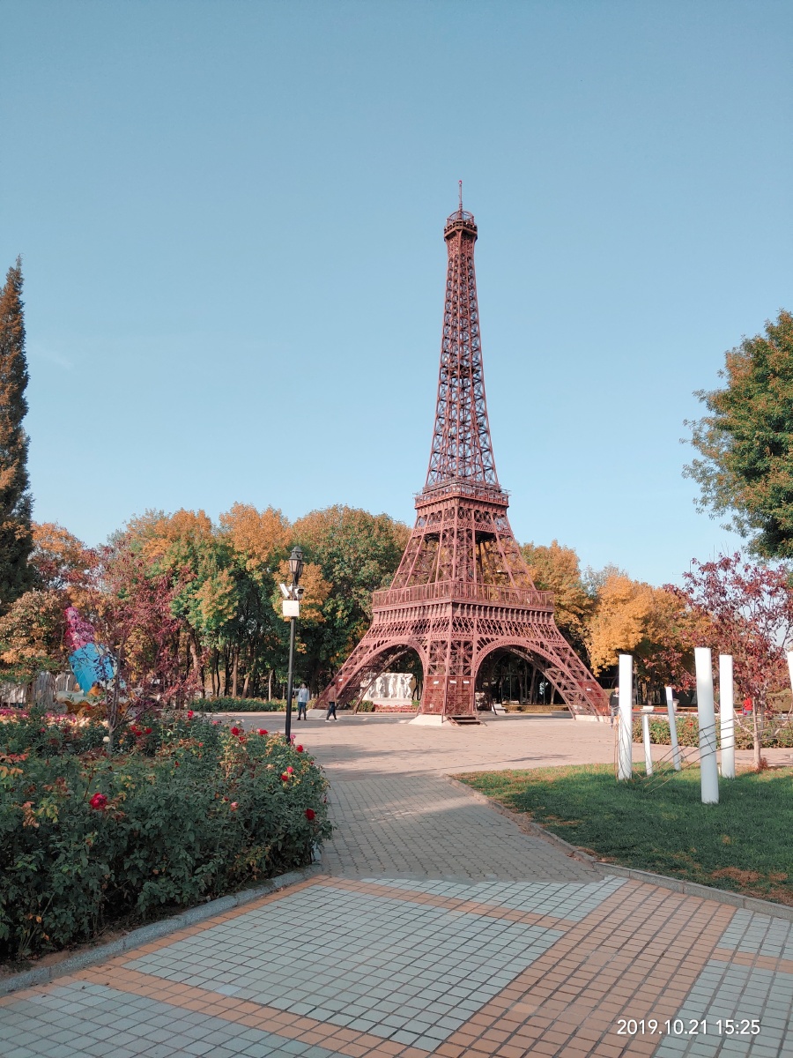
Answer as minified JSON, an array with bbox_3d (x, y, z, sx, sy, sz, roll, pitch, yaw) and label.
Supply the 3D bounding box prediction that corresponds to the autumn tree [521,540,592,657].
[{"bbox_3d":[12.088,7.744,71.280,8.500,13.919,8.500,-1,-11,10],"label":"autumn tree"}]

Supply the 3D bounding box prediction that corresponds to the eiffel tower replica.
[{"bbox_3d":[3.466,-4.932,46.716,10.845,29.486,10.845,8,-13,-34],"label":"eiffel tower replica"}]

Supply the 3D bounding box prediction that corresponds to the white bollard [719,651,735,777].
[{"bbox_3d":[5.127,2.906,13.723,0.200,1.877,0.200,-3,-11,20],"label":"white bollard"}]

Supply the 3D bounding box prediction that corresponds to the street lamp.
[{"bbox_3d":[-2.338,2.621,19.921,0.500,4.573,0.450,2,-11,-6],"label":"street lamp"}]

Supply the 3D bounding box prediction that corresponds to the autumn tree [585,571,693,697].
[{"bbox_3d":[18.358,8.617,66.998,8.000,10.853,8.000,-2,-11,15],"label":"autumn tree"}]

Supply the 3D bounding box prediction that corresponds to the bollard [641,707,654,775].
[{"bbox_3d":[4.075,3.517,14.387,0.105,0.947,0.105,-2,-11,15],"label":"bollard"}]

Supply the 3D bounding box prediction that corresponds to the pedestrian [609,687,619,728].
[{"bbox_3d":[9.327,7.640,37.751,0.500,1.719,0.380,-2,-11,14],"label":"pedestrian"}]

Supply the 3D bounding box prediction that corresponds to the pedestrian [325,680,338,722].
[{"bbox_3d":[-2.765,7.504,38.451,0.550,1.742,0.500,7,-12,-30],"label":"pedestrian"}]

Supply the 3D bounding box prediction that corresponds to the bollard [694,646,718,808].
[{"bbox_3d":[3.806,2.399,10.872,0.200,1.865,0.200,-3,-11,19],"label":"bollard"}]

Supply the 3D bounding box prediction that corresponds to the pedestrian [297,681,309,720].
[{"bbox_3d":[-4.334,8.052,41.330,0.550,1.715,0.350,2,-11,-6],"label":"pedestrian"}]

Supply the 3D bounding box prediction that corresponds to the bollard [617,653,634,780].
[{"bbox_3d":[3.538,2.896,13.673,0.200,1.883,0.200,-2,-11,14],"label":"bollard"}]

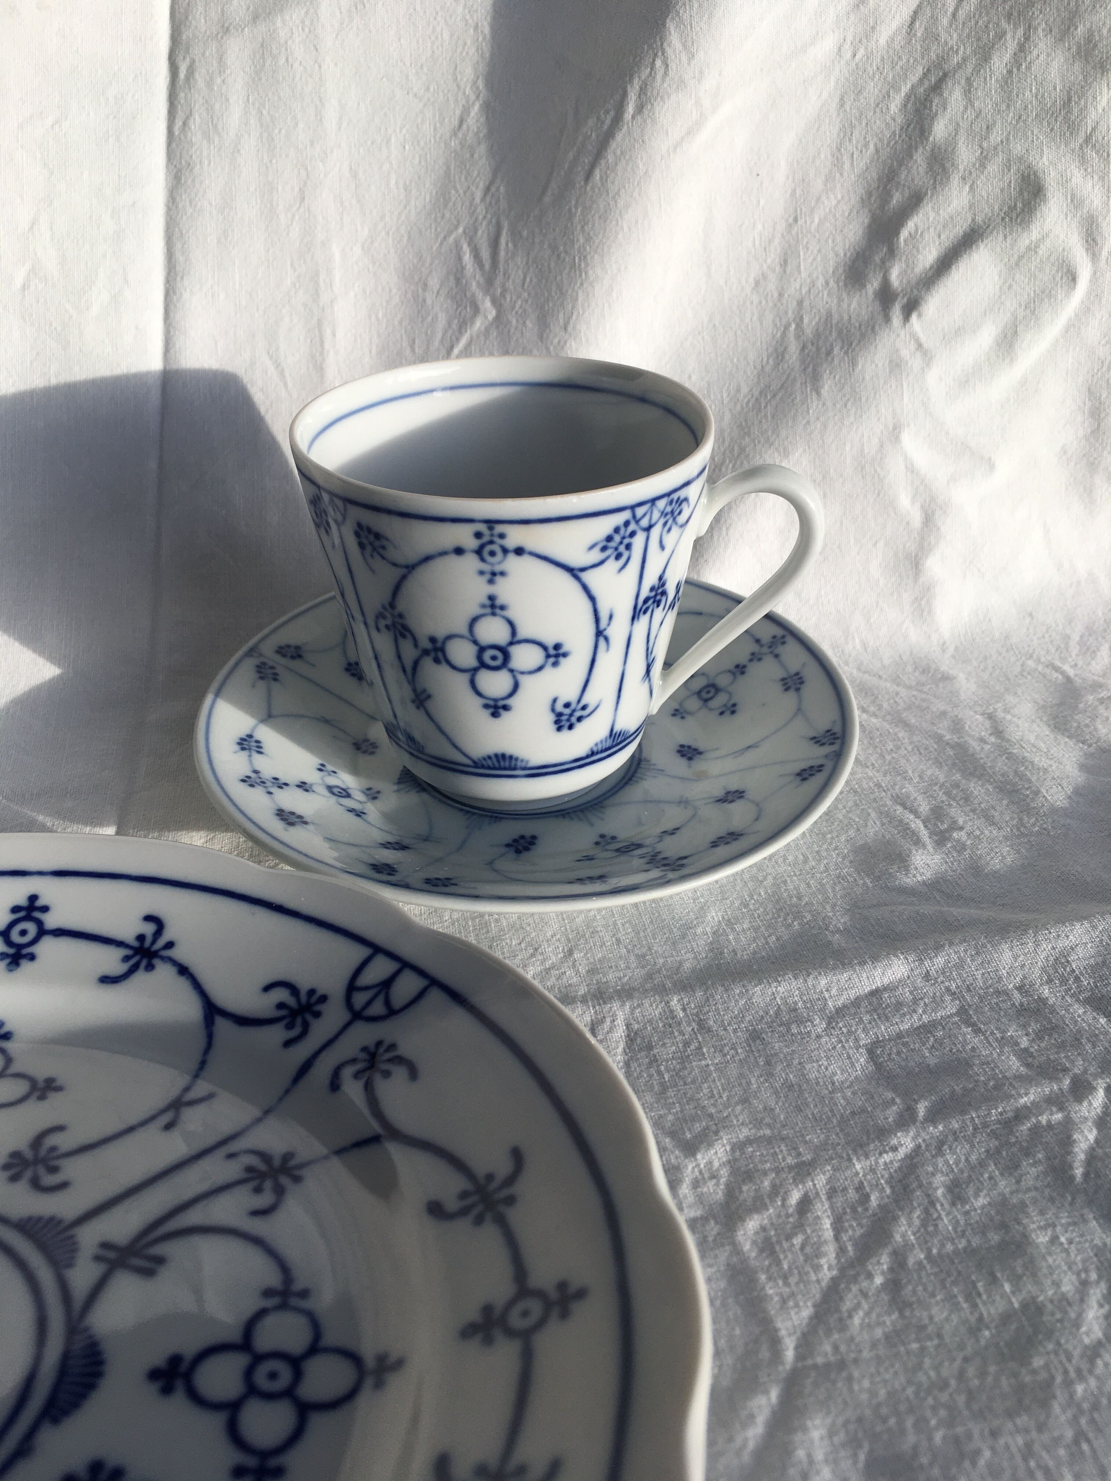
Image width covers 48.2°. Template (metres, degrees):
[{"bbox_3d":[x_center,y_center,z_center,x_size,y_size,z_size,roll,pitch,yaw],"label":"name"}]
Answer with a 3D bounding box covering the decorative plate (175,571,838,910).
[{"bbox_3d":[-0.006,-0.002,0.280,0.144,0.021,0.144,0,33,0],"label":"decorative plate"}]

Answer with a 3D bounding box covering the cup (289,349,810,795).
[{"bbox_3d":[0.003,-0.030,0.262,0.106,0.078,0.081,-3,34,-4],"label":"cup"}]

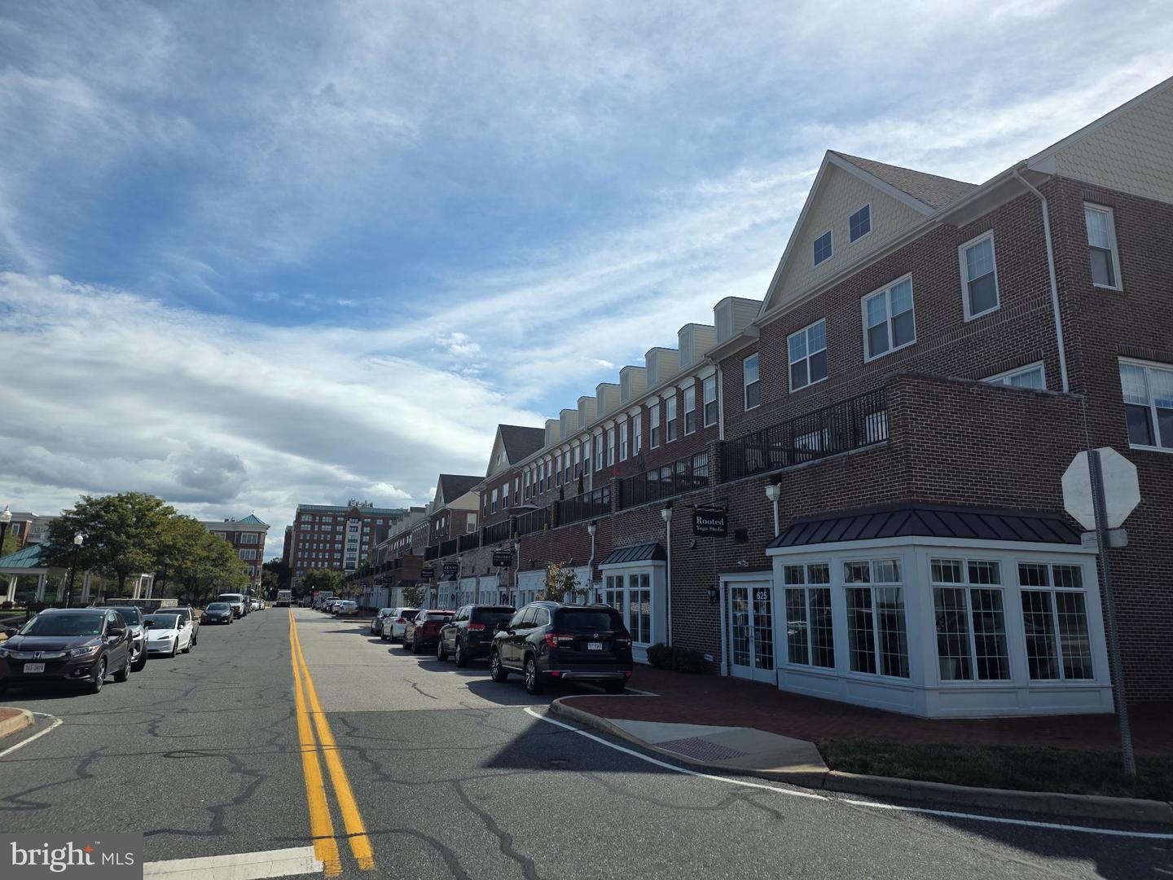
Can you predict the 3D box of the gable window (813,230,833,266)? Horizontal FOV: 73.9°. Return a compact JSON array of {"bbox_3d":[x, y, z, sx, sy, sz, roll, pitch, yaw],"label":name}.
[{"bbox_3d":[6.745,-5.445,22.189,0.110,0.800,0.840,5,-13,-20],"label":"gable window"}]

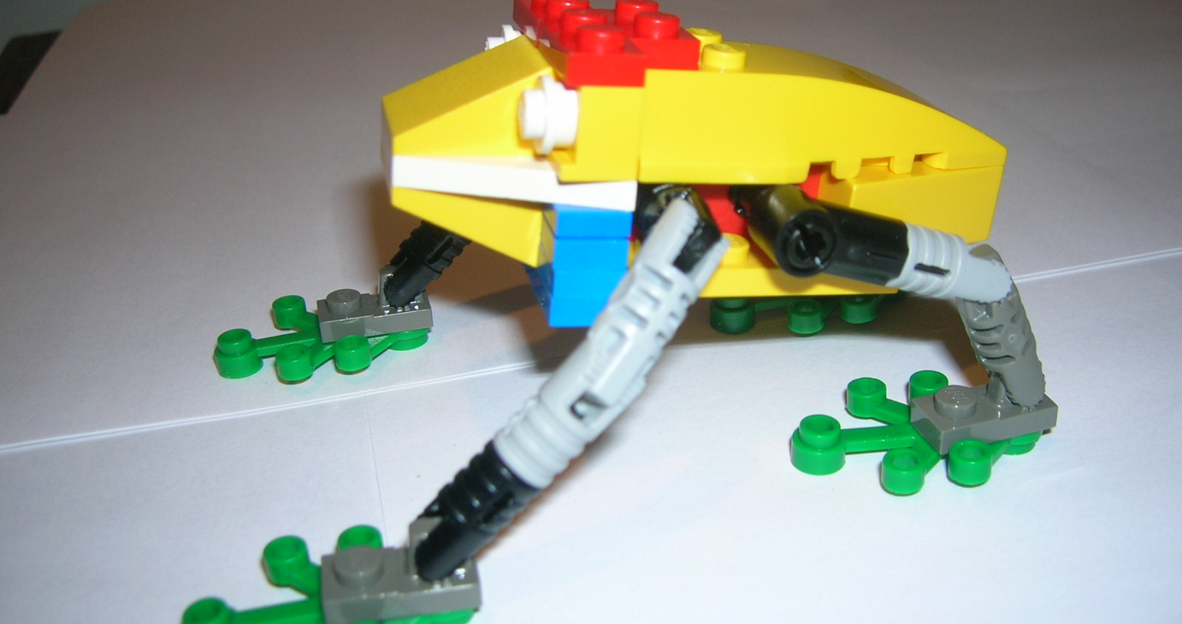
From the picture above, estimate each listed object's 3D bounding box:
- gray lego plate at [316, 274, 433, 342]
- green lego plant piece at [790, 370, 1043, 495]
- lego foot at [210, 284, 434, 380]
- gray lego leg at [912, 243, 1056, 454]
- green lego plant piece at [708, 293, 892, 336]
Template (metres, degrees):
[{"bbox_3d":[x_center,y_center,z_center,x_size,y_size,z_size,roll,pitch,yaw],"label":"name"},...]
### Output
[{"bbox_3d":[-0.032,-0.003,0.171,0.016,0.010,0.008,-8,28,-13],"label":"gray lego plate"},{"bbox_3d":[0.041,0.015,0.146,0.032,0.005,0.021,-4,30,-2],"label":"green lego plant piece"},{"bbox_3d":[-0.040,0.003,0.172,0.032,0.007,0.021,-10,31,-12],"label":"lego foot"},{"bbox_3d":[0.048,0.003,0.140,0.016,0.025,0.008,-10,31,-12],"label":"gray lego leg"},{"bbox_3d":[0.033,-0.003,0.178,0.032,0.005,0.021,-11,31,-14],"label":"green lego plant piece"}]

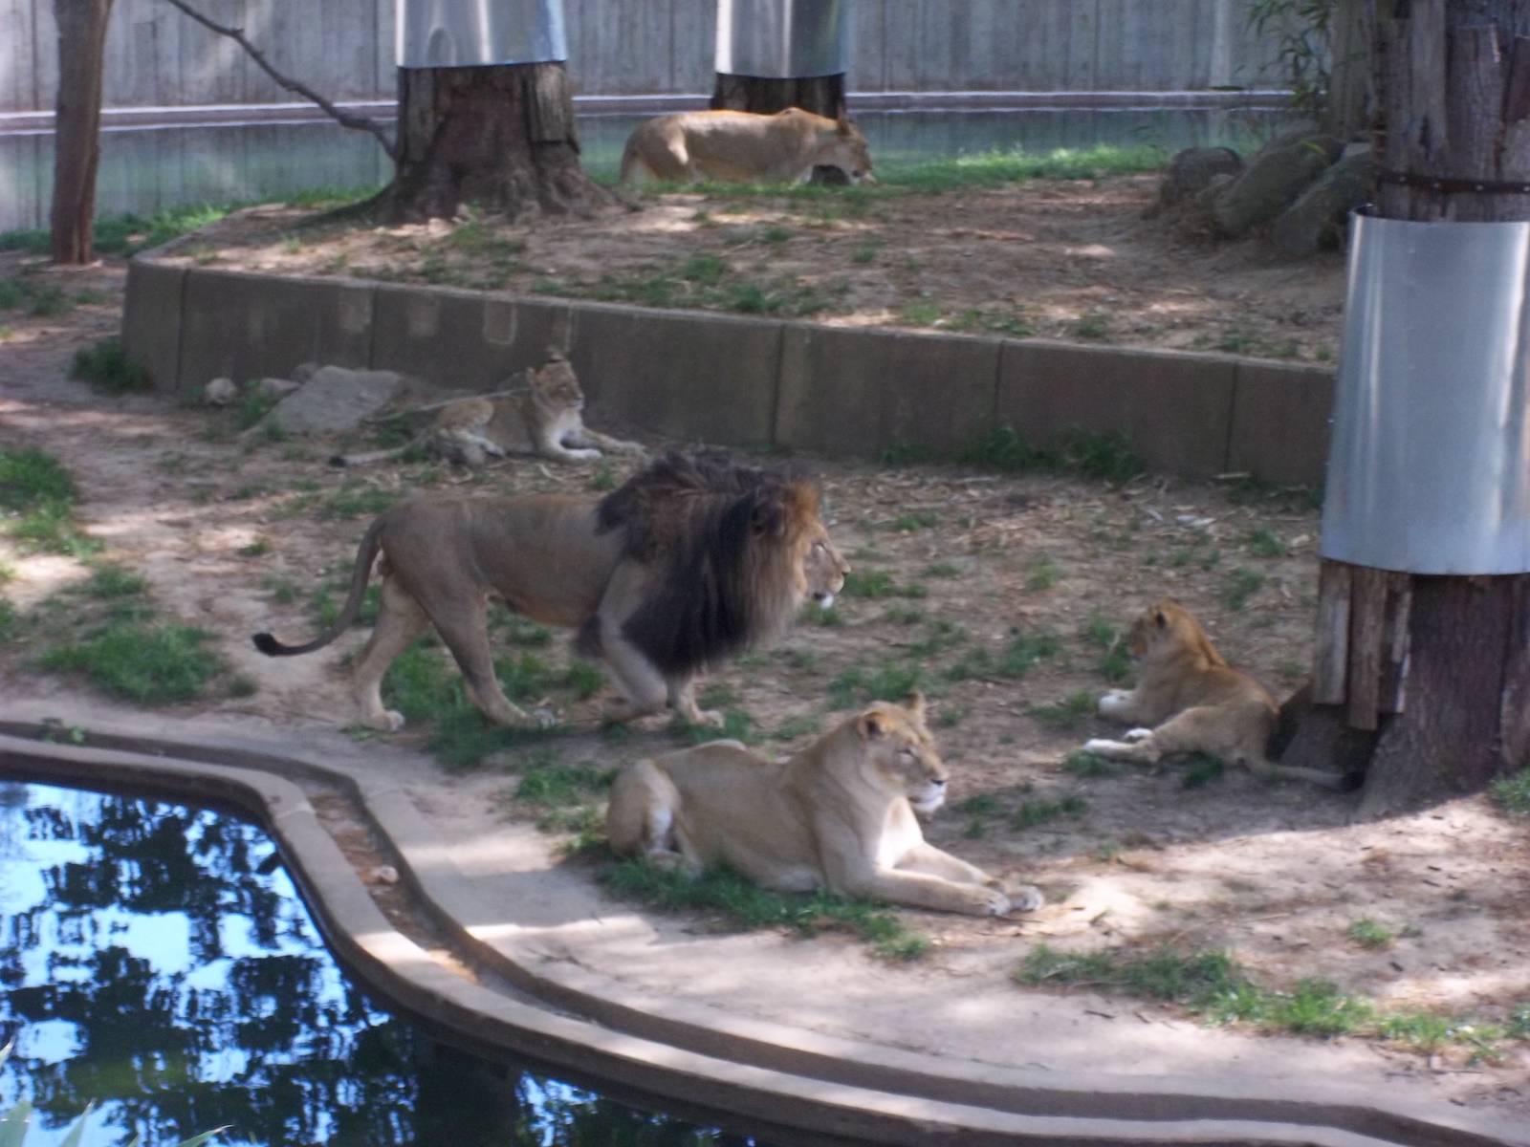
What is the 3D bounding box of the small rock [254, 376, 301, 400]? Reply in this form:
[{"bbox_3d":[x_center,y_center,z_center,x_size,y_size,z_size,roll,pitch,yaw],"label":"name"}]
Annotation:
[{"bbox_3d":[-2.970,-1.161,29.215,0.300,0.130,0.200,0,11,0],"label":"small rock"}]

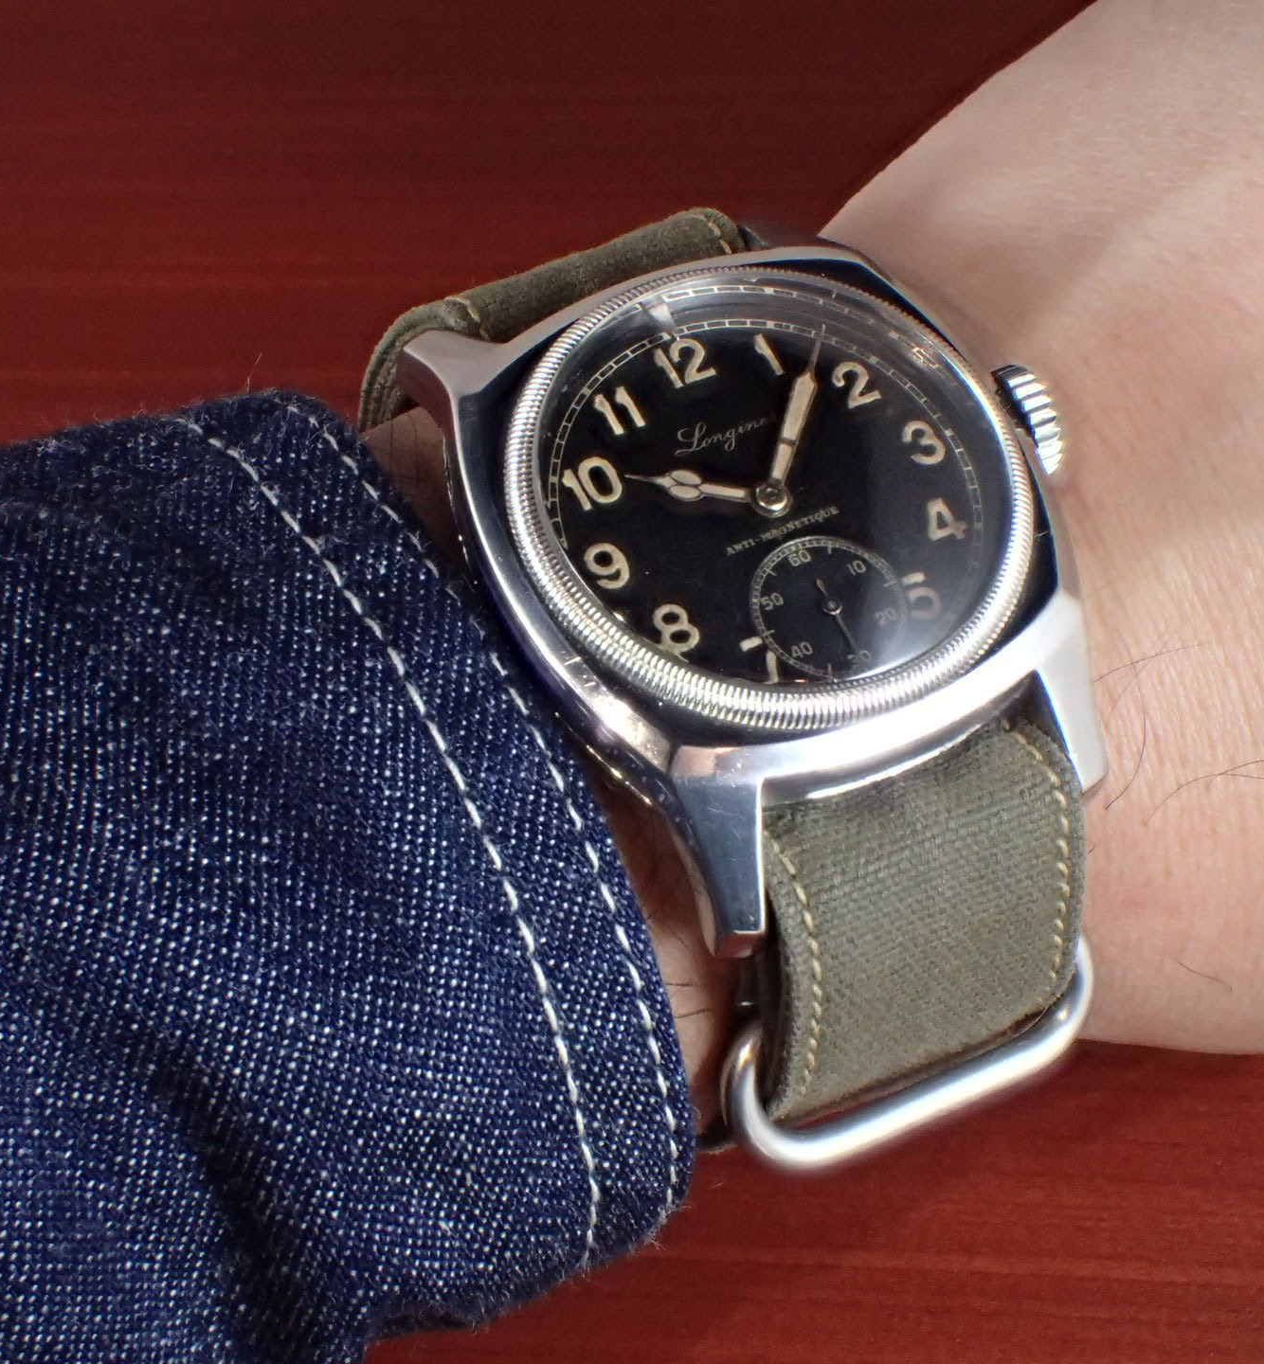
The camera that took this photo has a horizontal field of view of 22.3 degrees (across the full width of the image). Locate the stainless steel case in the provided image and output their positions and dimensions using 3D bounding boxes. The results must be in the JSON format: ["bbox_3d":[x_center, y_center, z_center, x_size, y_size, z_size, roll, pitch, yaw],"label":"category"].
[{"bbox_3d":[0.010,-0.012,0.223,0.042,0.013,0.051,-21,66,-19],"label":"stainless steel case"}]

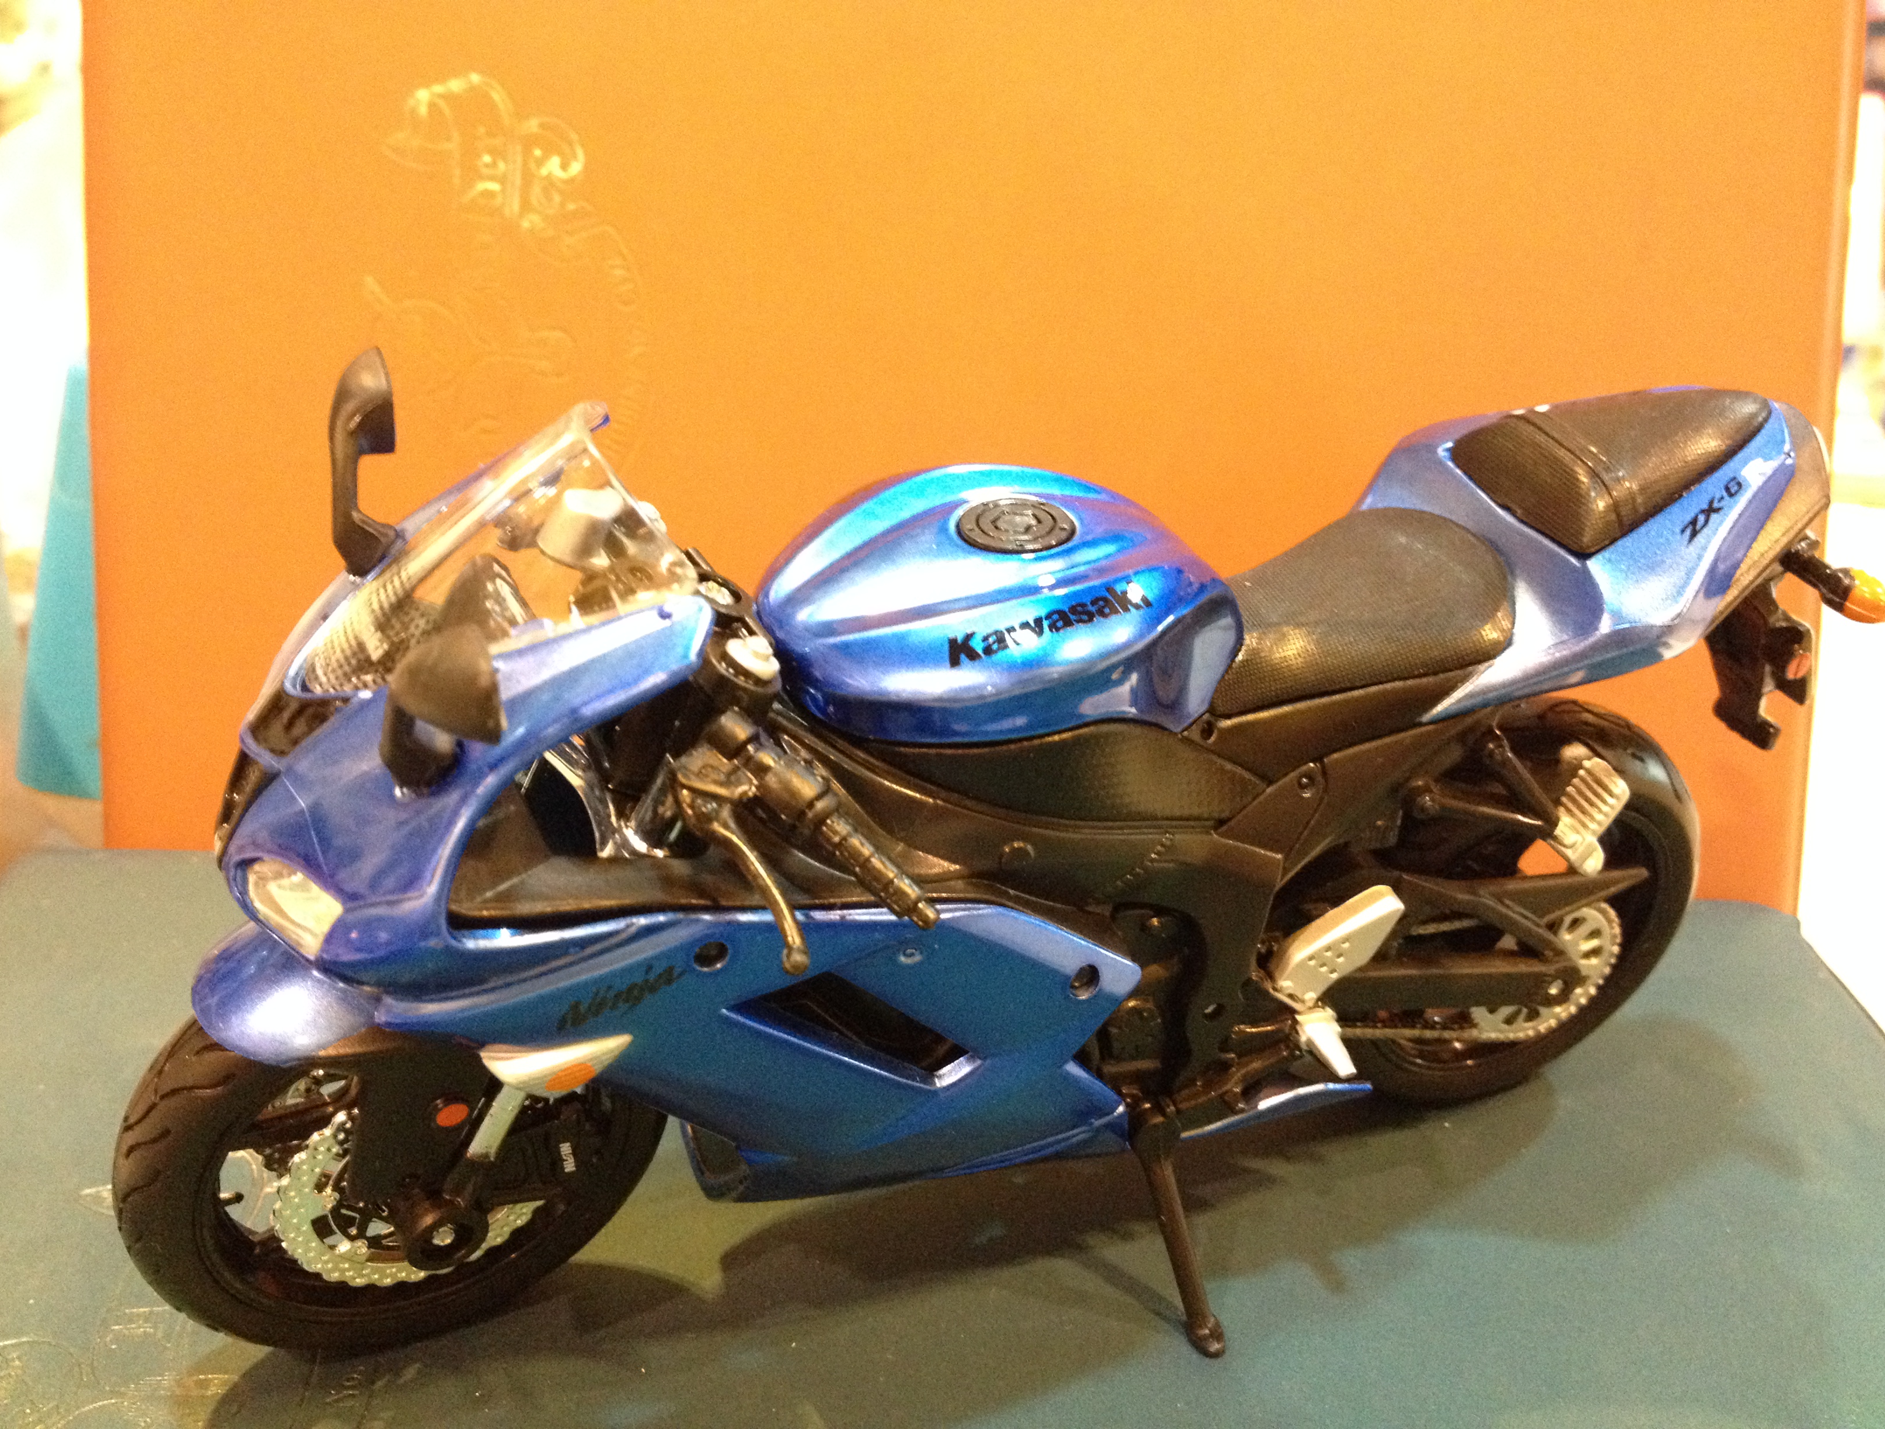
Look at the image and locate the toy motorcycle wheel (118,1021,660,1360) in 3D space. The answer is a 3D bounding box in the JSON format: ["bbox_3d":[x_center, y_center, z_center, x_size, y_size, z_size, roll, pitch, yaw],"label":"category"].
[{"bbox_3d":[-0.049,0.039,0.176,0.050,0.050,0.010,-11,36,-23],"label":"toy motorcycle wheel"}]

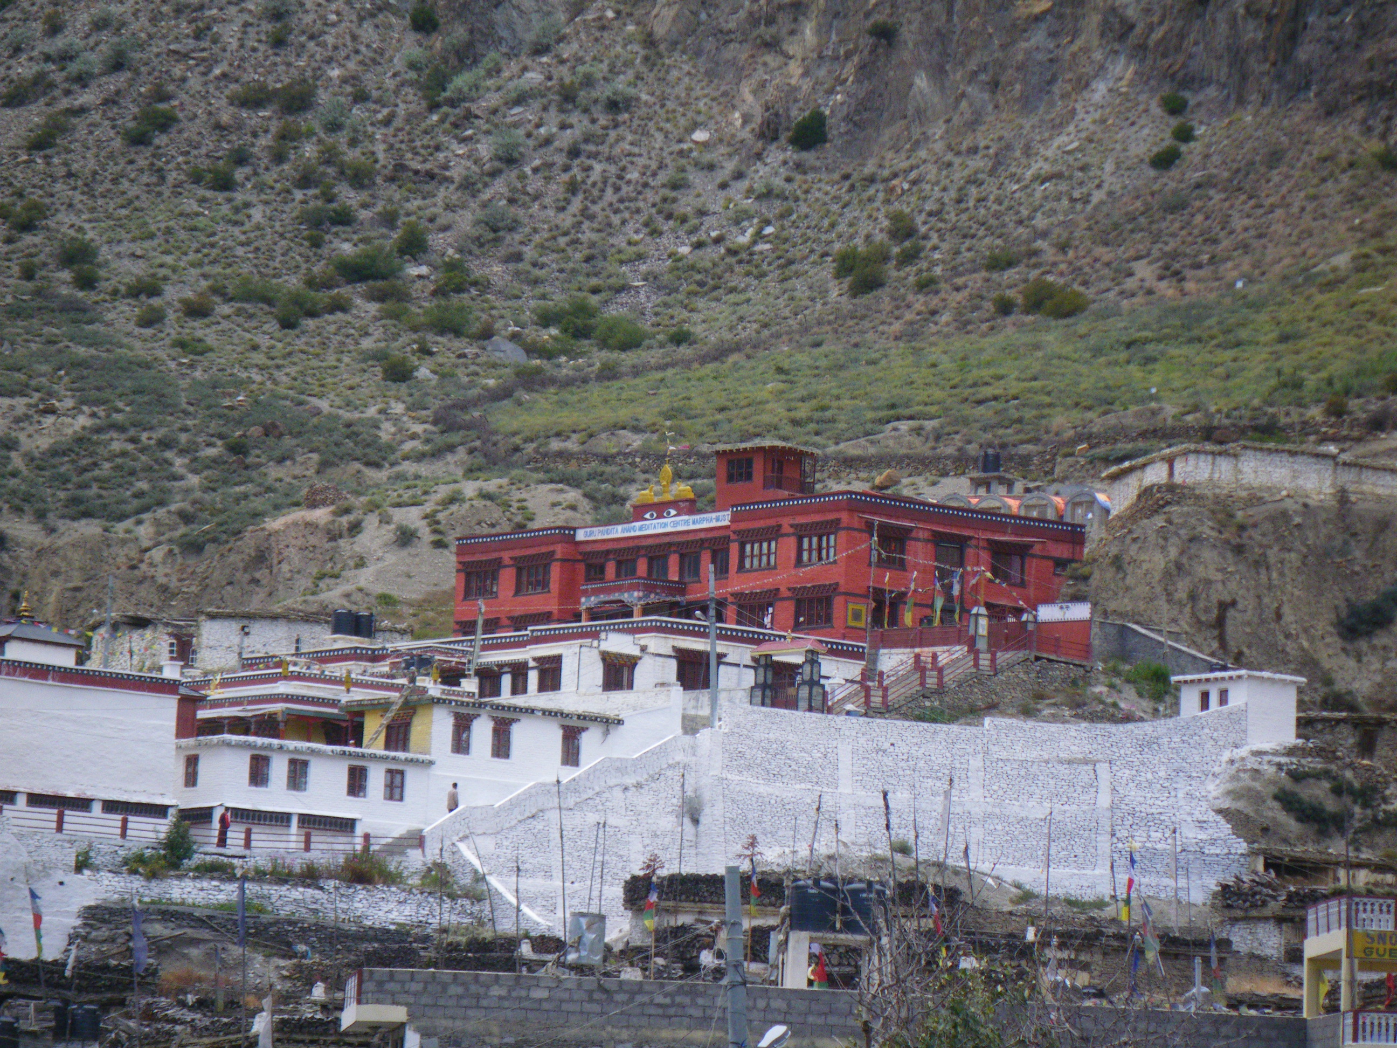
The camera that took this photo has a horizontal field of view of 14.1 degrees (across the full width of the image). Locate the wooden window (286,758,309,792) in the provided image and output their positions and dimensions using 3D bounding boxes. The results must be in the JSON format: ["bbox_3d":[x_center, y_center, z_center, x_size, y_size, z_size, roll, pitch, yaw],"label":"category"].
[{"bbox_3d":[-16.896,10.574,238.000,1.000,1.310,0.120,-4,-10,38],"label":"wooden window"}]

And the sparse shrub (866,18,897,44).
[{"bbox_3d":[12.656,-34.014,390.000,2.141,1.663,1.857,1,-7,0],"label":"sparse shrub"}]

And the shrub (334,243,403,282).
[{"bbox_3d":[-20.335,-16.100,348.000,4.216,2.226,3.657,1,-7,0],"label":"shrub"}]

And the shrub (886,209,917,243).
[{"bbox_3d":[13.006,-19.090,362.000,1.987,1.994,1.724,1,-7,0],"label":"shrub"}]

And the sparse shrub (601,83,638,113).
[{"bbox_3d":[-5.313,-28.778,382.000,2.386,1.833,2.070,1,-7,0],"label":"sparse shrub"}]

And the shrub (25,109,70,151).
[{"bbox_3d":[-43.058,-26.044,374.000,2.903,2.526,2.518,1,-7,0],"label":"shrub"}]

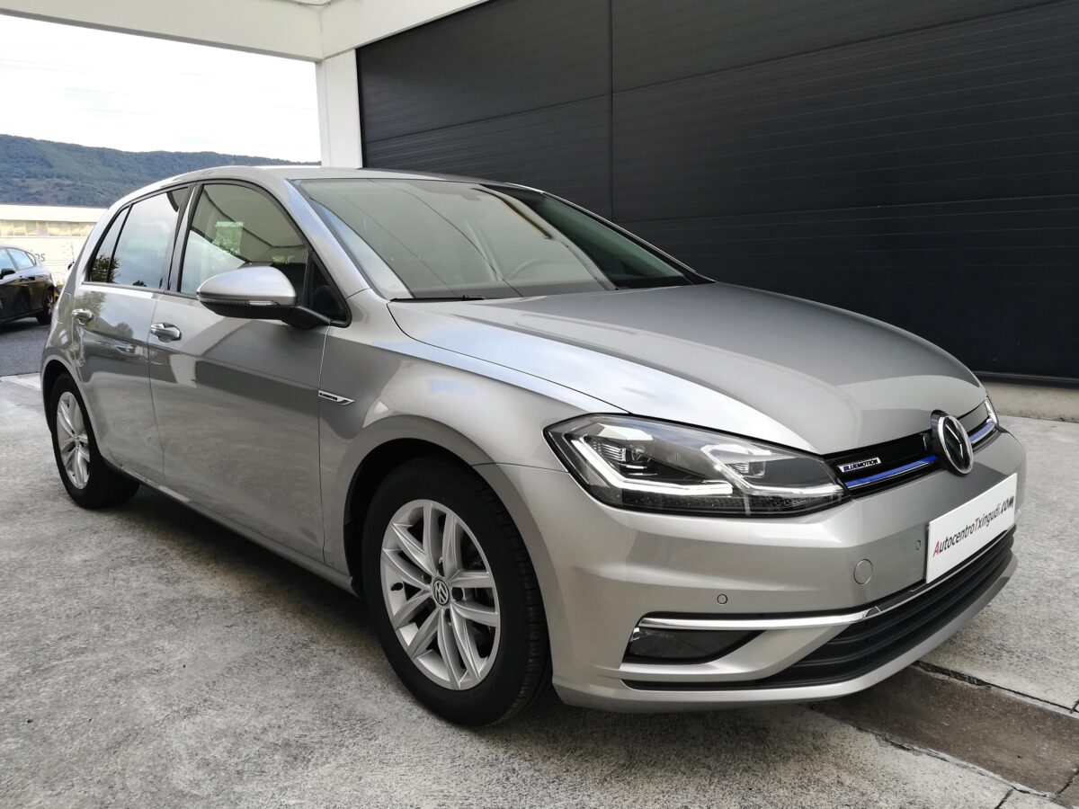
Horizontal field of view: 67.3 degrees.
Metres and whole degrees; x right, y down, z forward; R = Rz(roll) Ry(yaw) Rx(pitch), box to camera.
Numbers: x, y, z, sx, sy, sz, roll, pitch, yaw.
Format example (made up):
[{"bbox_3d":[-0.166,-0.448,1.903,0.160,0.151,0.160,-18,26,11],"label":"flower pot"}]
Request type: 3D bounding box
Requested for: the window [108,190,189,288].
[{"bbox_3d":[-1.471,-0.617,3.057,0.620,0.380,0.050,8,-9,43],"label":"window"}]

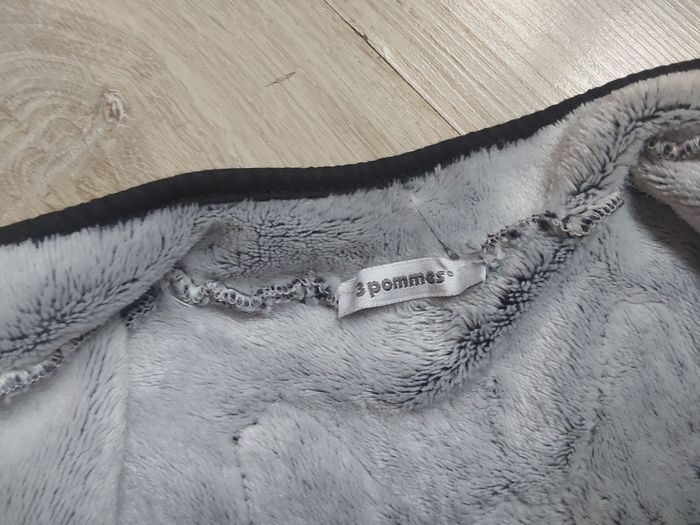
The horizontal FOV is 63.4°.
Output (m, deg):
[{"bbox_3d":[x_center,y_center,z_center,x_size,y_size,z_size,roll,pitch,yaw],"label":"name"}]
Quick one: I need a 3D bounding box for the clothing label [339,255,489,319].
[{"bbox_3d":[0.024,0.008,0.226,0.060,0.006,0.017,-11,78,-2],"label":"clothing label"}]

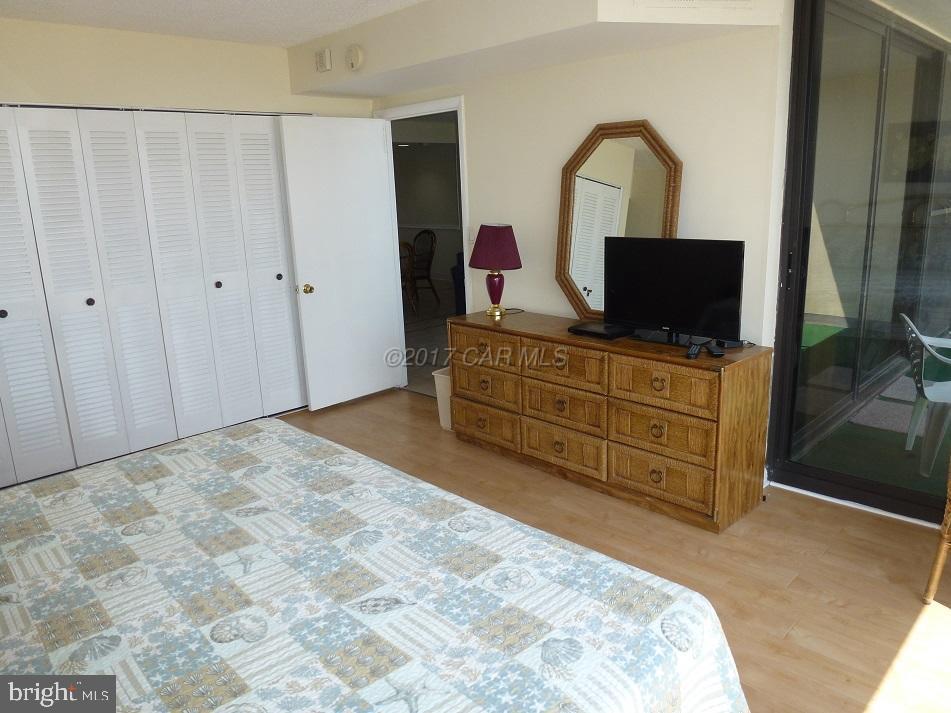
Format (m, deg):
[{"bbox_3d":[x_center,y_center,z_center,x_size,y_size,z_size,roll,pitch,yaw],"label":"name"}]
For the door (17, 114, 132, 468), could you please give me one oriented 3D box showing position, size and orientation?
[{"bbox_3d":[-2.259,-0.349,3.736,0.295,1.989,0.035,-15,19,-42],"label":"door"}]

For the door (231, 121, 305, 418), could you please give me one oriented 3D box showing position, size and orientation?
[{"bbox_3d":[-1.419,-0.581,4.524,0.295,2.021,0.035,-15,19,-42],"label":"door"}]

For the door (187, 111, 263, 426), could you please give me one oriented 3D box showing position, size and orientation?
[{"bbox_3d":[-1.630,-0.524,4.325,0.295,2.013,0.035,-15,19,-42],"label":"door"}]

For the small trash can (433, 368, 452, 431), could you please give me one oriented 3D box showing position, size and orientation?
[{"bbox_3d":[-0.091,0.279,4.379,0.300,0.370,0.250,-14,18,-41],"label":"small trash can"}]

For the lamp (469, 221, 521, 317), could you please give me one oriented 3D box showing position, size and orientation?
[{"bbox_3d":[0.125,-0.531,4.088,0.325,0.550,0.325,-2,14,0],"label":"lamp"}]

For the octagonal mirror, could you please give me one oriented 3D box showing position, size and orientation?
[{"bbox_3d":[0.756,-0.702,3.587,0.045,1.080,0.765,-15,19,-42],"label":"octagonal mirror"}]

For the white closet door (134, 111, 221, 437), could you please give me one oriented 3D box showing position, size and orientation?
[{"bbox_3d":[-1.841,-0.467,4.127,0.295,2.006,0.035,-15,19,-42],"label":"white closet door"}]

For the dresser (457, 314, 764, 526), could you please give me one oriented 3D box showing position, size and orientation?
[{"bbox_3d":[0.607,0.243,3.612,0.440,0.750,1.790,-14,18,-41],"label":"dresser"}]

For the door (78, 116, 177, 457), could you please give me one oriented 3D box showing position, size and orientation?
[{"bbox_3d":[-2.050,-0.409,3.931,0.295,1.998,0.035,-15,19,-42],"label":"door"}]

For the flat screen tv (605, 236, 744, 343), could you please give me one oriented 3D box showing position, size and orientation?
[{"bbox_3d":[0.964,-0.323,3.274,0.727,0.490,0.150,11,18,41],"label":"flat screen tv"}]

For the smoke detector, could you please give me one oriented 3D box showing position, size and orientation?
[{"bbox_3d":[-0.711,-1.747,3.868,0.045,0.145,0.145,-15,19,-42],"label":"smoke detector"}]

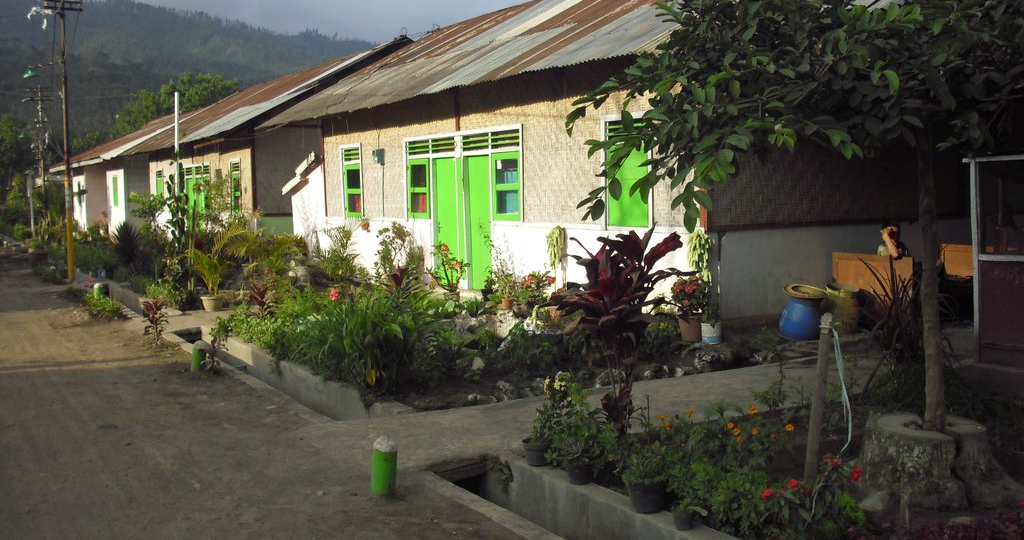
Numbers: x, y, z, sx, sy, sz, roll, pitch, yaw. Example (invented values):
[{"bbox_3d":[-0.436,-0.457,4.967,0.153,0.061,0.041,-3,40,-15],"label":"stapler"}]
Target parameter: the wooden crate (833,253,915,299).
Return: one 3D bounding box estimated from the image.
[{"bbox_3d":[3.991,0.104,12.144,0.300,0.550,1.138,-4,5,-29],"label":"wooden crate"}]

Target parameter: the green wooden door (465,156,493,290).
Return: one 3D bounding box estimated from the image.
[{"bbox_3d":[-0.462,-0.688,16.464,0.080,1.964,0.880,-3,4,-29],"label":"green wooden door"}]

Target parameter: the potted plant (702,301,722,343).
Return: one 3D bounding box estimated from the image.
[{"bbox_3d":[1.861,0.499,10.484,0.205,0.390,0.205,-2,4,0],"label":"potted plant"}]

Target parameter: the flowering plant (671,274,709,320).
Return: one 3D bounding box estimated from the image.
[{"bbox_3d":[1.847,0.281,11.700,0.380,0.467,0.350,-1,4,9],"label":"flowering plant"}]

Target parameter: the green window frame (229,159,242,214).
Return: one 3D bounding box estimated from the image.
[{"bbox_3d":[-6.927,-2.064,28.176,0.090,1.372,1.040,-4,5,-29],"label":"green window frame"}]

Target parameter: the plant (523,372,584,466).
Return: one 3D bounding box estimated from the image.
[{"bbox_3d":[0.235,0.848,6.416,0.351,0.499,0.316,-1,4,1],"label":"plant"}]

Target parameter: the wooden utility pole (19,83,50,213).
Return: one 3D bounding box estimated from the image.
[{"bbox_3d":[-18.849,-4.186,45.234,1.300,6.500,0.300,-4,5,-29],"label":"wooden utility pole"}]

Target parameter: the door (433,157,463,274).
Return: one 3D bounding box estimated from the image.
[{"bbox_3d":[-0.991,-0.743,17.430,0.080,1.974,0.920,-3,4,-29],"label":"door"}]

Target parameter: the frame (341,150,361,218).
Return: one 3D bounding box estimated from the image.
[{"bbox_3d":[-3.019,-1.638,21.214,0.090,1.333,1.030,-4,5,-29],"label":"frame"}]

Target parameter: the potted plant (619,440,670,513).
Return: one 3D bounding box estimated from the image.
[{"bbox_3d":[0.645,1.001,5.472,0.253,0.315,0.240,-1,4,7],"label":"potted plant"}]

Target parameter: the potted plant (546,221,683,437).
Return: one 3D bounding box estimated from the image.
[{"bbox_3d":[0.657,0.395,7.098,0.870,1.330,0.820,-2,4,0],"label":"potted plant"}]

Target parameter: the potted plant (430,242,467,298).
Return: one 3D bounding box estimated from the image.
[{"bbox_3d":[-0.896,0.022,16.000,0.577,0.826,0.520,-1,4,-3],"label":"potted plant"}]

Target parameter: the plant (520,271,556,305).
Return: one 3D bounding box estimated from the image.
[{"bbox_3d":[0.342,0.226,14.500,0.450,0.437,0.400,-1,4,1],"label":"plant"}]

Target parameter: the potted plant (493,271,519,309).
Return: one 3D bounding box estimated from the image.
[{"bbox_3d":[-0.081,0.254,13.947,0.323,0.494,0.323,-2,4,0],"label":"potted plant"}]

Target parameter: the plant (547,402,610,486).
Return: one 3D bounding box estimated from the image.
[{"bbox_3d":[0.355,0.929,6.013,0.323,0.391,0.290,-1,4,3],"label":"plant"}]

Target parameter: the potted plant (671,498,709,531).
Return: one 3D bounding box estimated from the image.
[{"bbox_3d":[0.841,1.157,5.325,0.170,0.137,0.140,-1,4,9],"label":"potted plant"}]

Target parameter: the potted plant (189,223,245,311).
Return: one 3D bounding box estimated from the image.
[{"bbox_3d":[-4.278,-0.036,16.247,0.820,1.230,0.780,-2,4,0],"label":"potted plant"}]

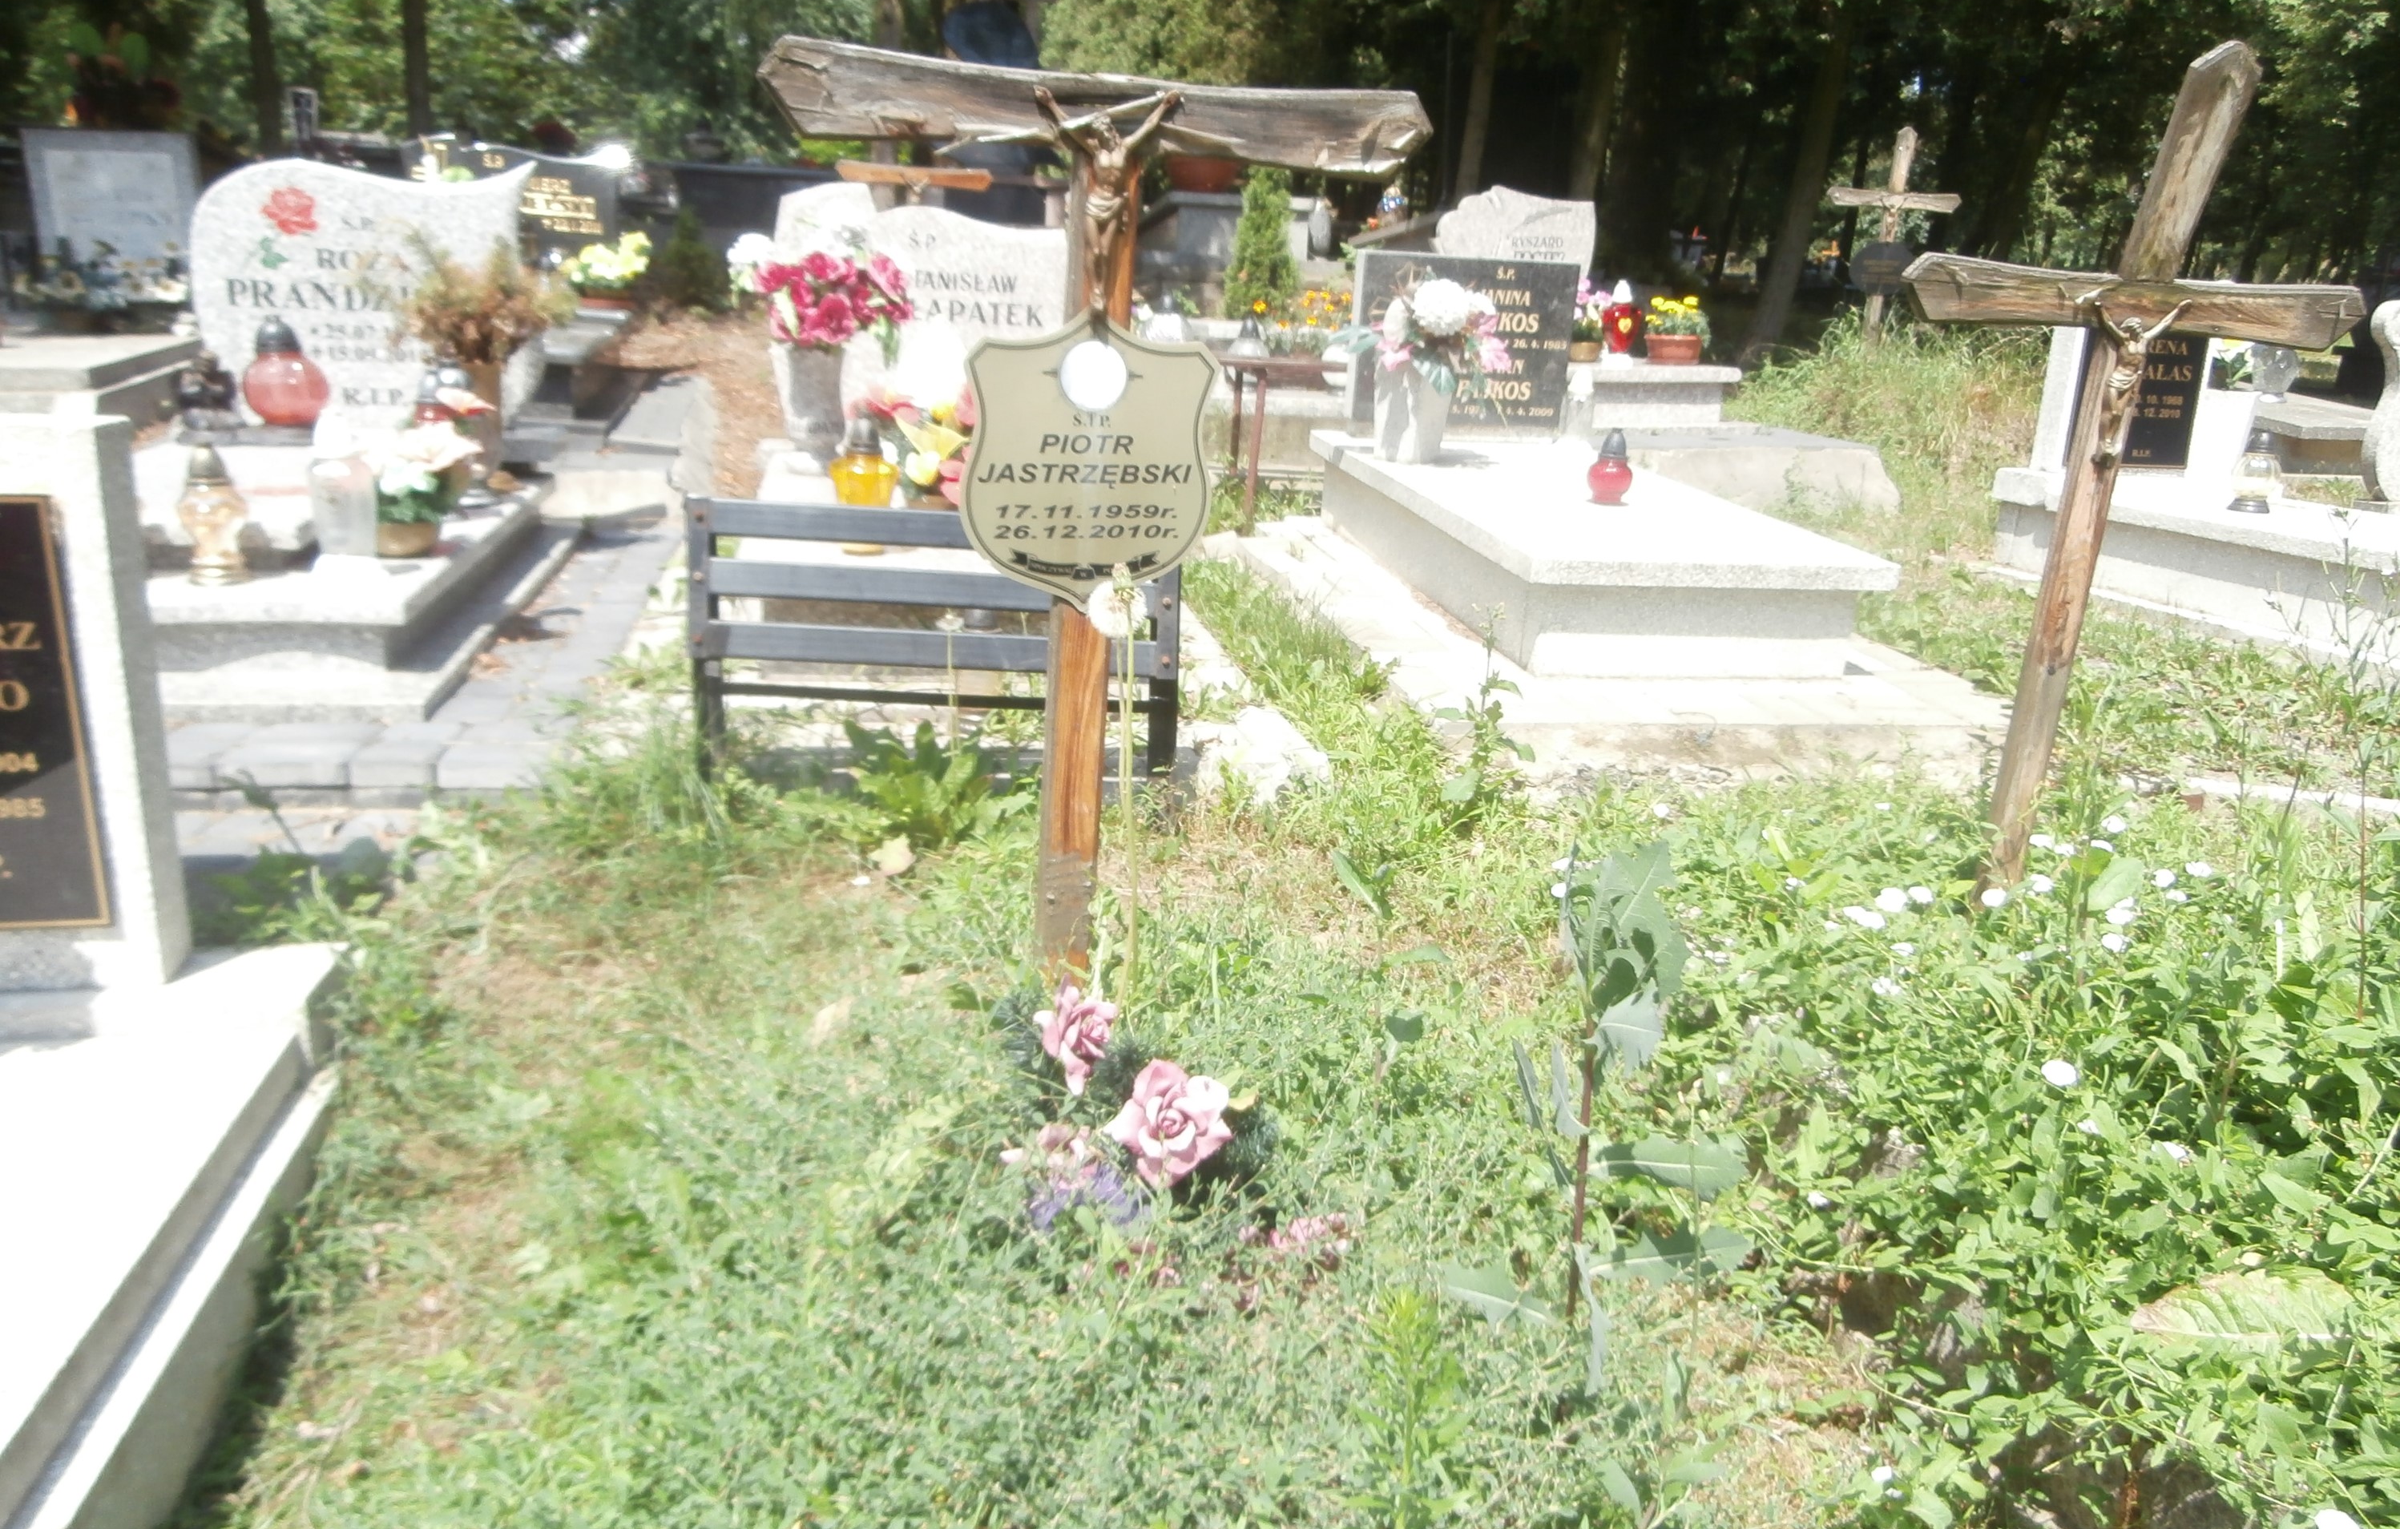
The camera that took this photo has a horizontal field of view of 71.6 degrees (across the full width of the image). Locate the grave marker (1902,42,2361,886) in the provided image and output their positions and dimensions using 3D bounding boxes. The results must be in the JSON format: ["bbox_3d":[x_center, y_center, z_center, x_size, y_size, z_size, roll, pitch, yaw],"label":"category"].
[{"bbox_3d":[1.612,-0.460,3.035,0.875,1.570,0.090,2,19,-7],"label":"grave marker"}]

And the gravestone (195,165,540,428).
[{"bbox_3d":[-2.378,-1.333,4.784,0.893,0.728,0.120,0,19,-11],"label":"gravestone"}]

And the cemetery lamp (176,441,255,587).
[{"bbox_3d":[-1.758,-0.451,2.957,0.128,0.242,0.128,0,19,-11],"label":"cemetery lamp"}]

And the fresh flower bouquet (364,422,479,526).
[{"bbox_3d":[-1.514,-0.566,3.240,0.215,0.192,0.190,0,19,-11],"label":"fresh flower bouquet"}]

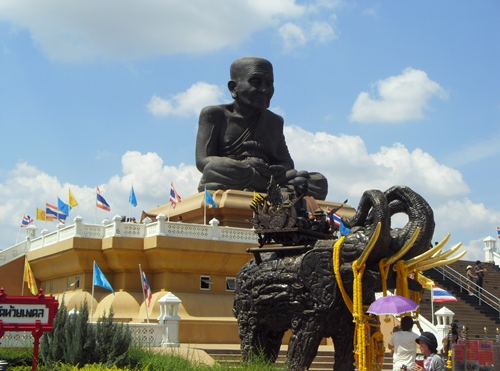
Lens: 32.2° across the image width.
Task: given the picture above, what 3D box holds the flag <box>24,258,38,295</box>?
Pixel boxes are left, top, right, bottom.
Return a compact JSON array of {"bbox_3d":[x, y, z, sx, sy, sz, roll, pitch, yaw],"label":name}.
[{"bbox_3d":[-5.342,2.226,21.200,0.347,0.953,0.180,3,-11,-14],"label":"flag"}]

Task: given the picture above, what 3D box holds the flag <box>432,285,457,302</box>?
[{"bbox_3d":[7.182,3.997,31.800,0.899,0.621,0.120,-2,-11,12],"label":"flag"}]

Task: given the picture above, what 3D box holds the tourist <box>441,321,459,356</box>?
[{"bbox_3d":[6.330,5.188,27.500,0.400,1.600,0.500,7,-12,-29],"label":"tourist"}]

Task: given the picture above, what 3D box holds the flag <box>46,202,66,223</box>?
[{"bbox_3d":[-9.035,1.294,40.500,0.967,0.987,0.200,2,-11,-12],"label":"flag"}]

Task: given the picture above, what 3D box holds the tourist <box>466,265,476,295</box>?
[{"bbox_3d":[11.536,4.933,45.100,0.500,1.570,0.450,0,-10,7],"label":"tourist"}]

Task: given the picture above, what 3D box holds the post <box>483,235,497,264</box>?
[{"bbox_3d":[14.470,3.874,52.300,0.570,1.700,0.570,7,-12,-28],"label":"post"}]

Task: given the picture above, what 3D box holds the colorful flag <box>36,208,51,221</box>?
[{"bbox_3d":[-9.778,1.406,41.300,0.734,0.655,0.150,3,-11,-13],"label":"colorful flag"}]

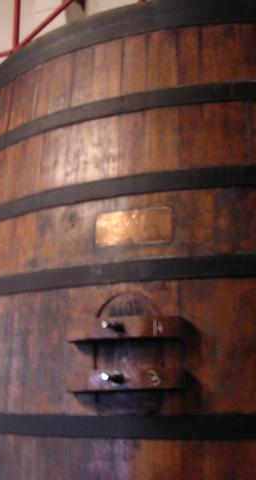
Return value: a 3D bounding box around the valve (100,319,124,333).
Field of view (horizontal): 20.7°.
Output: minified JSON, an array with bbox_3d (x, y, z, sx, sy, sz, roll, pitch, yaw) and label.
[{"bbox_3d":[-0.058,0.328,2.690,0.045,0.042,0.140,-6,-13,22],"label":"valve"}]

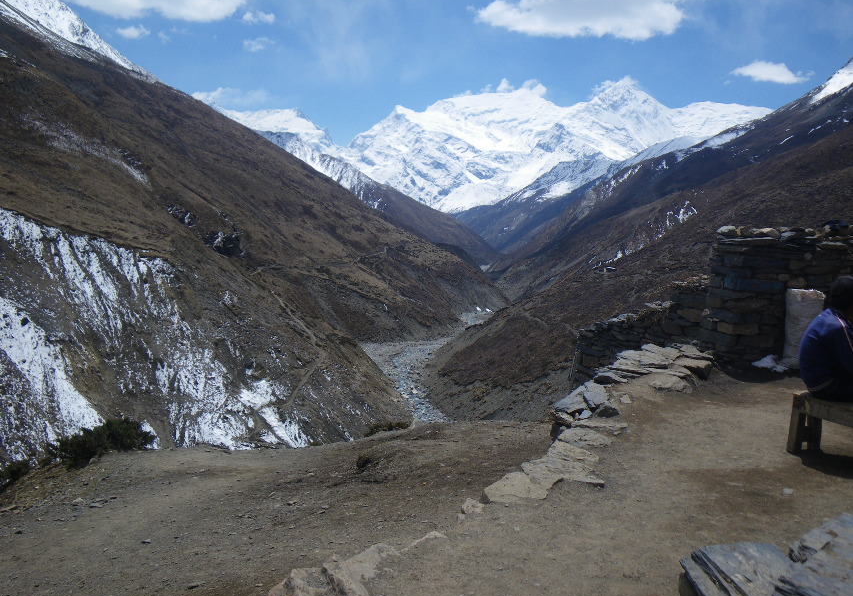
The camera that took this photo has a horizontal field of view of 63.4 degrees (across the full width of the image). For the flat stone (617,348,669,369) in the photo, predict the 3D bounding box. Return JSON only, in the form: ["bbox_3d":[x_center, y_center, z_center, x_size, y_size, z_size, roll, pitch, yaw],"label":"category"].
[{"bbox_3d":[2.249,0.625,7.150,0.340,0.065,0.530,-2,9,-15],"label":"flat stone"}]

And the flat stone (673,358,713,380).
[{"bbox_3d":[2.693,0.719,7.000,0.363,0.130,0.388,3,8,20],"label":"flat stone"}]

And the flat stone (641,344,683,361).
[{"bbox_3d":[2.513,0.581,7.400,0.270,0.060,0.500,-2,9,-13],"label":"flat stone"}]

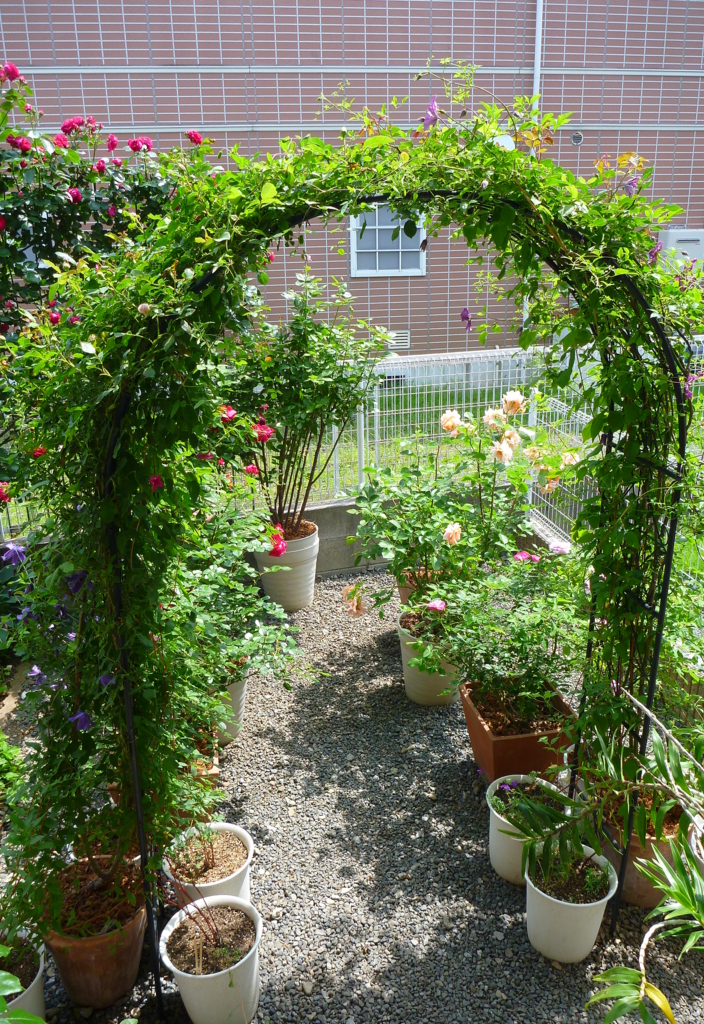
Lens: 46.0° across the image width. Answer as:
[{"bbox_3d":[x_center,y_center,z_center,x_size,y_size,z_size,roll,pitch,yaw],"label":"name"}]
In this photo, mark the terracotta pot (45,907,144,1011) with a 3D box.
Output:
[{"bbox_3d":[-0.652,1.097,2.131,0.265,0.265,0.265,-1,17,0],"label":"terracotta pot"}]

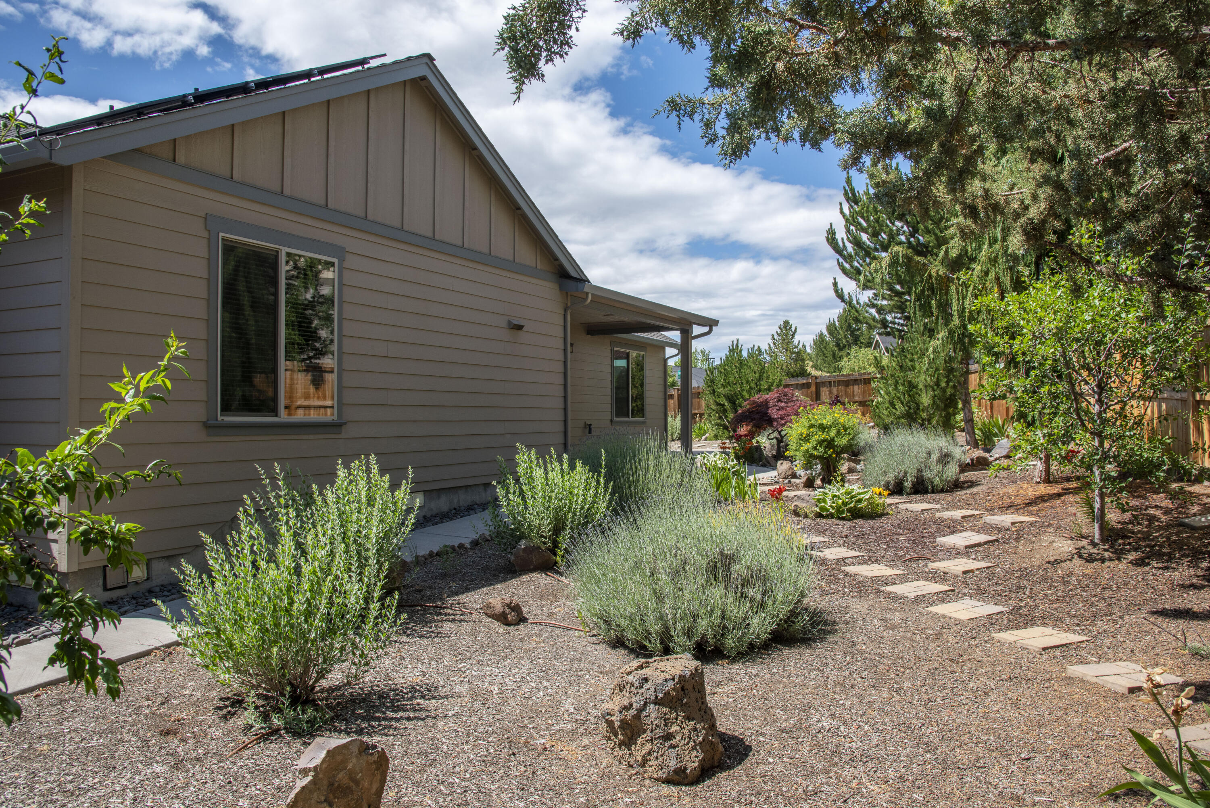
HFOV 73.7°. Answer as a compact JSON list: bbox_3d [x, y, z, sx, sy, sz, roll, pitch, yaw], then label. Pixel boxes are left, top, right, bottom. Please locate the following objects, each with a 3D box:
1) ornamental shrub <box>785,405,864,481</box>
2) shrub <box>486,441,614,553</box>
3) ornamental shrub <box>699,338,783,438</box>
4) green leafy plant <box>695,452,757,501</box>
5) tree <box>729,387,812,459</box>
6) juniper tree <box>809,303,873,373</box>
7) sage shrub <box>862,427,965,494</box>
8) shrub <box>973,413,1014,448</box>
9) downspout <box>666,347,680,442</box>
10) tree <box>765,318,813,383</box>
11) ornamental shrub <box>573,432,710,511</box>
[{"bbox_3d":[3.282,0.570,12.100,1.190,1.153,1.150,0,-1,15],"label":"ornamental shrub"},{"bbox_3d":[-0.522,0.900,7.750,1.180,1.028,1.100,0,-1,-4],"label":"shrub"},{"bbox_3d":[3.894,-0.388,23.000,2.350,2.861,2.300,0,-1,10],"label":"ornamental shrub"},{"bbox_3d":[1.630,0.955,10.800,0.850,0.630,0.700,0,-1,0],"label":"green leafy plant"},{"bbox_3d":[3.597,0.431,17.200,1.850,1.607,1.700,0,-1,12],"label":"tree"},{"bbox_3d":[9.463,-1.632,32.500,2.600,4.923,2.600,0,-1,16],"label":"juniper tree"},{"bbox_3d":[4.151,0.732,10.850,1.380,0.839,1.300,0,-1,21],"label":"sage shrub"},{"bbox_3d":[8.149,0.564,16.900,0.820,0.712,0.800,0,-1,26],"label":"shrub"},{"bbox_3d":[1.919,-0.256,22.900,0.420,2.735,0.090,0,-1,29],"label":"downspout"},{"bbox_3d":[7.521,-1.266,33.000,2.200,4.389,2.200,0,-1,13],"label":"tree"},{"bbox_3d":[0.374,0.824,9.000,1.520,1.026,1.450,0,-1,2],"label":"ornamental shrub"}]

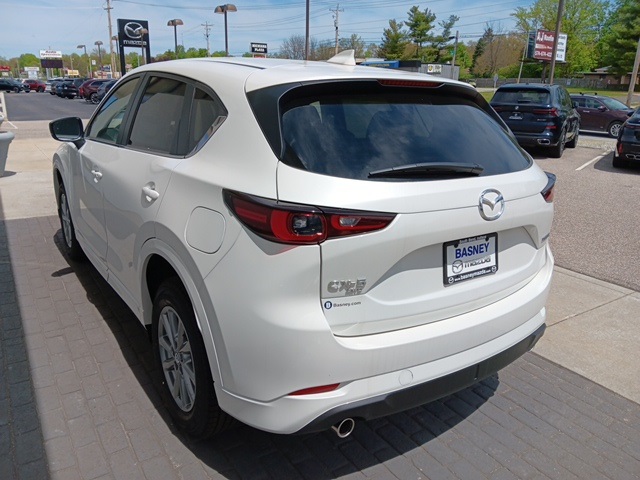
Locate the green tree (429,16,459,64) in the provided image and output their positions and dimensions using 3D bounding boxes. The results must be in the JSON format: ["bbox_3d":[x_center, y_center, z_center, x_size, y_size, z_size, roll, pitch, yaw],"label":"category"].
[{"bbox_3d":[23.832,-35.696,93.398,6.000,14.819,6.000,1,18,0],"label":"green tree"}]

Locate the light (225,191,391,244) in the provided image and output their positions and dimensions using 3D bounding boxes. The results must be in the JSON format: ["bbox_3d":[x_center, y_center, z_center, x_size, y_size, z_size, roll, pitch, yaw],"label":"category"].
[{"bbox_3d":[-0.024,-0.082,1.515,0.455,0.145,0.330,-8,20,-28],"label":"light"}]

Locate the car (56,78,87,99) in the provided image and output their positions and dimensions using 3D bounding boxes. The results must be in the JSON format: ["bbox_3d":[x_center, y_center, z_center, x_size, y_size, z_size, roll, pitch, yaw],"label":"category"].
[{"bbox_3d":[-21.508,-13.947,44.476,4.750,1.700,1.900,-13,23,-38],"label":"car"}]

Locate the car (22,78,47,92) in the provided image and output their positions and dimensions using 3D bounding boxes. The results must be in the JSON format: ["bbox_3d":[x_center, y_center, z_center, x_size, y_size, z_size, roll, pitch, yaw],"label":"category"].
[{"bbox_3d":[-37.730,-20.288,63.117,4.550,1.660,1.850,-2,18,-10],"label":"car"}]

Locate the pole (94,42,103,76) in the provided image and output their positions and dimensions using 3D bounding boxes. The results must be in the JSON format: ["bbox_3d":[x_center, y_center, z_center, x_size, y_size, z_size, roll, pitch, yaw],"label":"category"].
[{"bbox_3d":[-28.951,-22.791,63.800,1.100,6.600,0.500,-11,21,-34],"label":"pole"}]

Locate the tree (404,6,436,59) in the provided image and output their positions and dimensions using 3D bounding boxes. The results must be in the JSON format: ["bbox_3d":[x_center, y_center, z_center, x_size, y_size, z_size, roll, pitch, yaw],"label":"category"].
[{"bbox_3d":[18.808,-36.412,93.201,6.300,16.101,6.300,1,18,0],"label":"tree"}]

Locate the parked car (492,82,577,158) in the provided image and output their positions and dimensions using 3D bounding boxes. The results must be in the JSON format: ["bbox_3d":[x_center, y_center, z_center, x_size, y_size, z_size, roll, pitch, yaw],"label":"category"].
[{"bbox_3d":[6.053,-3.402,13.484,2.000,1.750,4.920,13,21,32],"label":"parked car"}]

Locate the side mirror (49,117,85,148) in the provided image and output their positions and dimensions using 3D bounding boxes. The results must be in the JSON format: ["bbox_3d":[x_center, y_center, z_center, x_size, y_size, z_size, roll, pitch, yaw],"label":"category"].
[{"bbox_3d":[-1.625,-0.690,3.084,0.215,0.200,0.160,-11,21,-34],"label":"side mirror"}]

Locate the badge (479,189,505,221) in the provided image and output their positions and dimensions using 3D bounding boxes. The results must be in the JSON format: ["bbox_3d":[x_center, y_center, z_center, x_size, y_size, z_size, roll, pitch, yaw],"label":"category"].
[{"bbox_3d":[0.604,-0.123,1.688,0.144,0.114,0.022,-10,21,-34],"label":"badge"}]

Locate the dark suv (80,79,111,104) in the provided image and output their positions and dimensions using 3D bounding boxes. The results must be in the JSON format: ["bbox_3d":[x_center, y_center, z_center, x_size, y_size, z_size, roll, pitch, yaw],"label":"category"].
[{"bbox_3d":[-15.013,-10.791,34.953,4.900,1.720,1.950,-12,22,-36],"label":"dark suv"}]

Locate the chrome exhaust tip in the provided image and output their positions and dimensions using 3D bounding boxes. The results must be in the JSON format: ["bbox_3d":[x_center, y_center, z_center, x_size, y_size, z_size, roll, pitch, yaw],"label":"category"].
[{"bbox_3d":[0.069,0.685,1.825,0.080,0.080,0.110,-11,21,-34],"label":"chrome exhaust tip"}]

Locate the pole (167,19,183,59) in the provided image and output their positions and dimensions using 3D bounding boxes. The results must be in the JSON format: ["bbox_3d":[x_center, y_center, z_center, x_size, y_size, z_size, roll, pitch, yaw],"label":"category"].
[{"bbox_3d":[-11.872,-14.834,40.151,1.200,6.600,0.500,-11,21,-34],"label":"pole"}]

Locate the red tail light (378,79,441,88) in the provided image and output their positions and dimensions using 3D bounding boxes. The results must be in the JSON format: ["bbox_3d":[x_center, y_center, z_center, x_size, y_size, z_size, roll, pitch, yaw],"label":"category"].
[{"bbox_3d":[0.370,-0.624,1.936,0.365,0.032,0.040,-11,21,-34],"label":"red tail light"}]

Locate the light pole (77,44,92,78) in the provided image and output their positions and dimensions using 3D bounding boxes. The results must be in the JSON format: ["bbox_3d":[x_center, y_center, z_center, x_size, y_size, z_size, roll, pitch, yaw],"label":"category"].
[{"bbox_3d":[-39.623,-29.073,81.254,1.500,7.153,0.500,-10,21,-32],"label":"light pole"}]

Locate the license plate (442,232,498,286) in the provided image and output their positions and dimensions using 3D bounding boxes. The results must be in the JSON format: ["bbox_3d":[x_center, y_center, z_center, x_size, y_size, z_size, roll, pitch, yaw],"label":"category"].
[{"bbox_3d":[0.580,0.069,1.822,0.316,0.163,0.020,-11,11,-34],"label":"license plate"}]

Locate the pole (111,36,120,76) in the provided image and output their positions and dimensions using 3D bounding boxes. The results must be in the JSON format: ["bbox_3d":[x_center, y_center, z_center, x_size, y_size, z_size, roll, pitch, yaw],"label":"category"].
[{"bbox_3d":[-23.255,-20.065,55.685,1.150,6.600,0.500,-11,21,-34],"label":"pole"}]

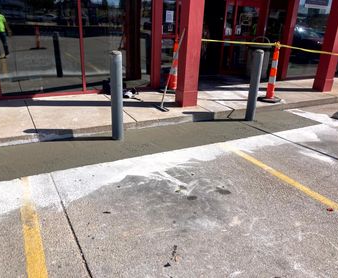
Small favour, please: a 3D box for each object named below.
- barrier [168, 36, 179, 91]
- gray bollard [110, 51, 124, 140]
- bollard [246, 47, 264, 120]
[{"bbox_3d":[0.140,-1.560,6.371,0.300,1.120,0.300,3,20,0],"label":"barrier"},{"bbox_3d":[-0.646,-0.522,3.773,0.135,1.120,0.135,3,20,0],"label":"gray bollard"},{"bbox_3d":[1.403,-0.848,4.913,0.135,1.130,0.135,3,20,0],"label":"bollard"}]

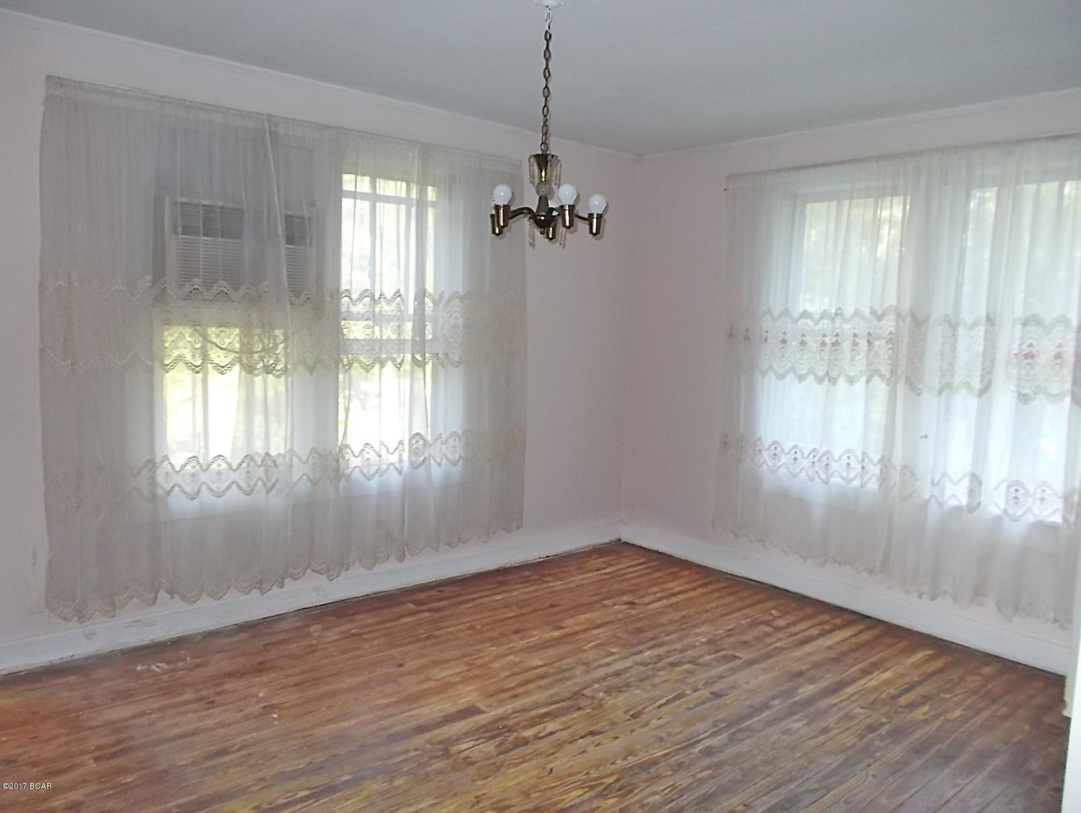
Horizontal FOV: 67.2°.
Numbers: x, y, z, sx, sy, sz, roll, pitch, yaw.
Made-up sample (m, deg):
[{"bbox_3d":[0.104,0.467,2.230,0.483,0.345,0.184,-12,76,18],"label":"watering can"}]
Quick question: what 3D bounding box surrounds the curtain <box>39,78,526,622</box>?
[{"bbox_3d":[-1.003,-0.239,3.939,2.435,2.160,0.100,-3,8,-41],"label":"curtain"}]

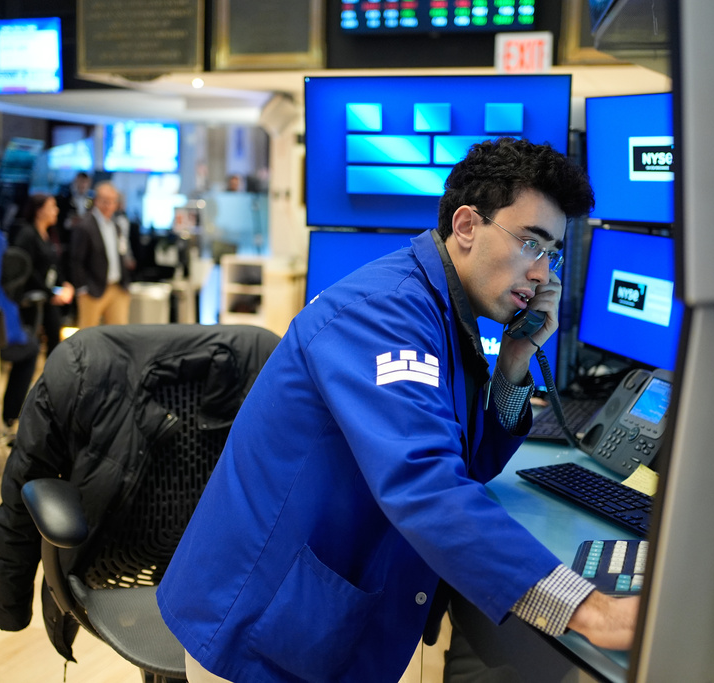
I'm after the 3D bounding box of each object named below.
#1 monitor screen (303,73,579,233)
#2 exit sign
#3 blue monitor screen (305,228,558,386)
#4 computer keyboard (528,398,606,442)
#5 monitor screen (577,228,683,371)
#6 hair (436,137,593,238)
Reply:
[{"bbox_3d":[0.192,-0.463,2.449,0.655,0.375,0.050,3,14,13],"label":"monitor screen"},{"bbox_3d":[0.923,-1.577,5.500,0.315,0.255,0.060,4,8,20],"label":"exit sign"},{"bbox_3d":[0.178,-0.084,2.490,0.655,0.375,0.050,3,-8,15],"label":"blue monitor screen"},{"bbox_3d":[0.490,0.184,2.295,0.135,0.030,0.440,4,9,22],"label":"computer keyboard"},{"bbox_3d":[0.733,-0.107,2.488,0.050,0.315,0.545,4,9,-19],"label":"monitor screen"},{"bbox_3d":[0.235,-0.223,1.470,0.220,0.150,0.180,25,15,17],"label":"hair"}]

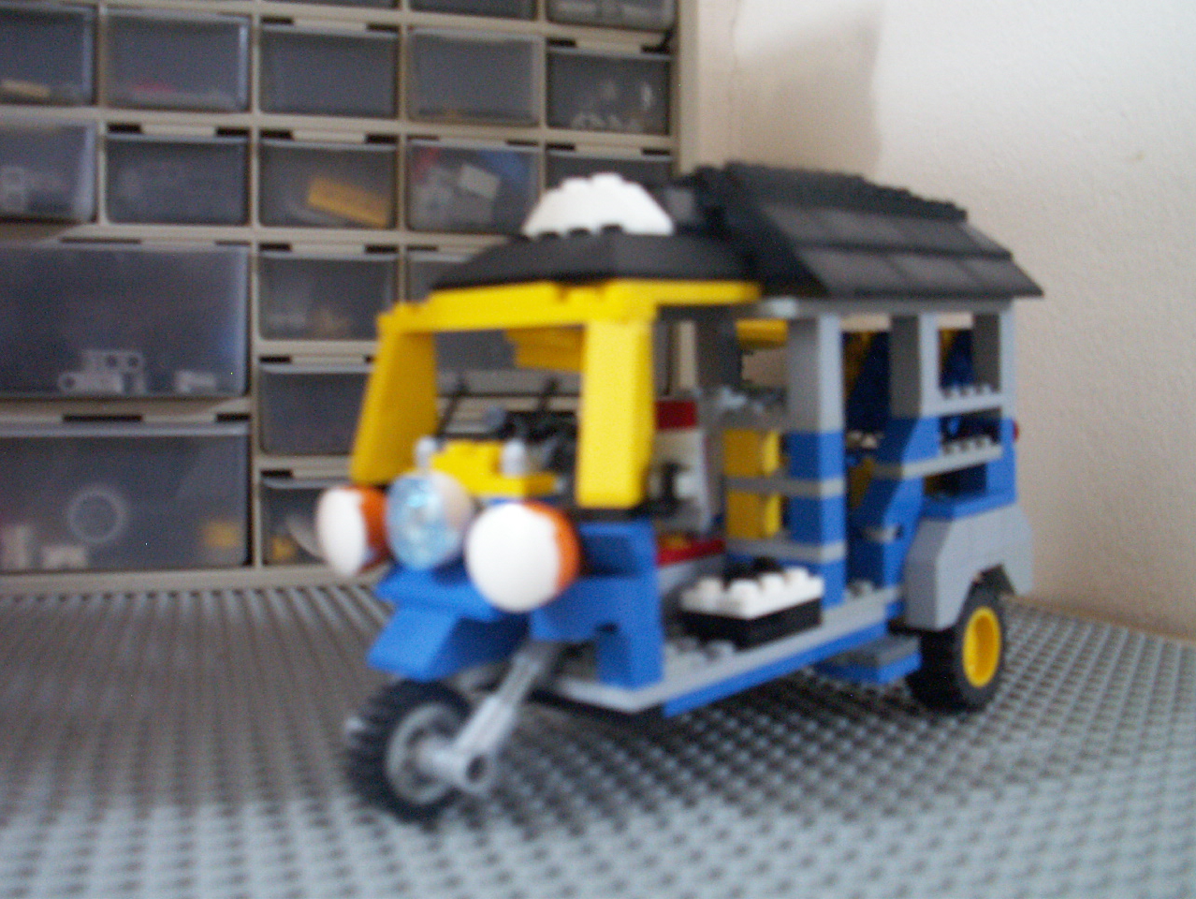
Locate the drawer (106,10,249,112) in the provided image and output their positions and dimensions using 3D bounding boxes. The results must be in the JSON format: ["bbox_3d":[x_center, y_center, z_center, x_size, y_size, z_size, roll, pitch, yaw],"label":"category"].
[{"bbox_3d":[-0.177,-0.150,0.532,0.053,0.038,0.135,0,0,-13],"label":"drawer"}]

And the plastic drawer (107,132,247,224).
[{"bbox_3d":[-0.178,-0.105,0.536,0.053,0.036,0.135,0,0,-13],"label":"plastic drawer"}]

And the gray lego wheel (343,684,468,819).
[{"bbox_3d":[-0.033,0.052,0.212,0.008,0.024,0.024,4,8,43],"label":"gray lego wheel"}]

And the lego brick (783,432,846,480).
[{"bbox_3d":[0.044,0.001,0.244,0.008,0.010,0.008,4,8,45],"label":"lego brick"}]

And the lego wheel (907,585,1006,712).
[{"bbox_3d":[0.081,0.044,0.275,0.013,0.030,0.030,3,7,44],"label":"lego wheel"}]

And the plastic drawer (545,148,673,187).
[{"bbox_3d":[-0.014,-0.103,0.537,0.051,0.035,0.130,0,3,-17],"label":"plastic drawer"}]

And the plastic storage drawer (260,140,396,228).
[{"bbox_3d":[-0.122,-0.104,0.521,0.054,0.036,0.130,-1,3,-18],"label":"plastic storage drawer"}]

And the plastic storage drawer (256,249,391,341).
[{"bbox_3d":[-0.123,-0.061,0.548,0.053,0.036,0.135,0,0,-13],"label":"plastic storage drawer"}]

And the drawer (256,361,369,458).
[{"bbox_3d":[-0.123,-0.018,0.524,0.054,0.036,0.130,-1,3,-18],"label":"drawer"}]

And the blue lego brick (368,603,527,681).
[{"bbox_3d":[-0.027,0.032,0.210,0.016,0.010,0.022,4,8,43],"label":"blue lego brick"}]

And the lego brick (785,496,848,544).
[{"bbox_3d":[0.044,0.014,0.243,0.008,0.010,0.008,4,8,43],"label":"lego brick"}]

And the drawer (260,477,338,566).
[{"bbox_3d":[-0.121,0.028,0.549,0.053,0.036,0.135,0,0,-13],"label":"drawer"}]

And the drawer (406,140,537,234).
[{"bbox_3d":[-0.065,-0.103,0.522,0.051,0.035,0.130,0,3,-17],"label":"drawer"}]

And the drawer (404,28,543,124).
[{"bbox_3d":[-0.068,-0.147,0.530,0.054,0.036,0.130,-1,3,-18],"label":"drawer"}]

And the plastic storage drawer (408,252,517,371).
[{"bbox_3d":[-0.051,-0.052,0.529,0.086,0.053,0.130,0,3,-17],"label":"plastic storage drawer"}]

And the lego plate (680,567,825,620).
[{"bbox_3d":[0.030,0.026,0.233,0.016,0.005,0.024,3,7,44],"label":"lego plate"}]

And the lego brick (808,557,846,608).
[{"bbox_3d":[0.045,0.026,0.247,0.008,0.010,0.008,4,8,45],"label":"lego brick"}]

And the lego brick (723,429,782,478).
[{"bbox_3d":[0.032,0.000,0.250,0.008,0.010,0.008,3,7,44],"label":"lego brick"}]

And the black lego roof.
[{"bbox_3d":[0.031,-0.047,0.266,0.076,0.030,0.140,4,8,43],"label":"black lego roof"}]

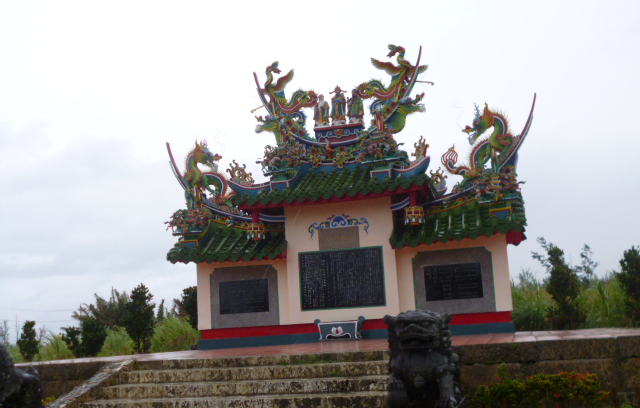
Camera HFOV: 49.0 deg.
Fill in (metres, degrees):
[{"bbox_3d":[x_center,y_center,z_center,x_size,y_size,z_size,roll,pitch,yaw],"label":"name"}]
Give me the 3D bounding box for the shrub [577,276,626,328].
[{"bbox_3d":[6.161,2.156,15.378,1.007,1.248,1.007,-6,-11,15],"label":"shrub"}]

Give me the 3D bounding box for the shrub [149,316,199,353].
[{"bbox_3d":[-3.755,3.370,18.008,1.179,1.000,1.179,-6,-11,15],"label":"shrub"}]

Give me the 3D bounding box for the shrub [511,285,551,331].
[{"bbox_3d":[4.742,2.343,15.752,0.866,1.099,0.866,-6,-11,15],"label":"shrub"}]

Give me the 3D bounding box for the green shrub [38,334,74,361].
[{"bbox_3d":[-7.077,3.881,18.871,0.890,0.779,0.890,-6,-11,15],"label":"green shrub"}]

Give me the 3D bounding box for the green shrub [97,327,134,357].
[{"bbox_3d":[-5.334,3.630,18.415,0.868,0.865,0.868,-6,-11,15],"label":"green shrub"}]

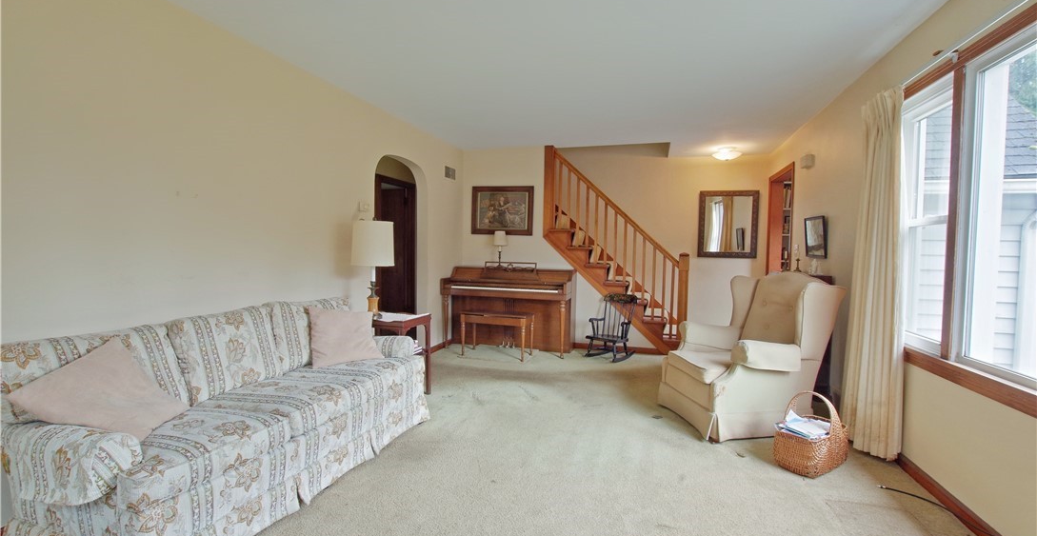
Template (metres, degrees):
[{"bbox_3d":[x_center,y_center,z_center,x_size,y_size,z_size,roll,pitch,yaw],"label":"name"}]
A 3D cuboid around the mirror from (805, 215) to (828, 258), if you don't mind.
[{"bbox_3d":[2.479,-0.252,3.587,0.029,0.335,0.450,-3,1,18],"label":"mirror"}]

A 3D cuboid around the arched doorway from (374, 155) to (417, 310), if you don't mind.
[{"bbox_3d":[-1.199,-0.044,4.275,0.145,2.002,0.899,1,3,18],"label":"arched doorway"}]

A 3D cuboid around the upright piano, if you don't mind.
[{"bbox_3d":[-0.113,0.455,4.982,1.494,0.967,0.571,1,3,18],"label":"upright piano"}]

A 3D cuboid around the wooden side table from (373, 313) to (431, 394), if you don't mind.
[{"bbox_3d":[-1.024,0.687,3.338,0.585,0.629,0.406,1,3,18],"label":"wooden side table"}]

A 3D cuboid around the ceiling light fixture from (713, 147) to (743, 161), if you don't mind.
[{"bbox_3d":[2.471,-1.333,5.093,0.345,0.140,0.345,1,3,18],"label":"ceiling light fixture"}]

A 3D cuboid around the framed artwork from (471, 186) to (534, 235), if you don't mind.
[{"bbox_3d":[-0.195,-0.695,5.264,0.795,0.595,0.030,1,3,18],"label":"framed artwork"}]

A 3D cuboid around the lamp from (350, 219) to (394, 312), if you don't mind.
[{"bbox_3d":[-1.078,-0.004,3.219,0.325,0.742,0.325,1,3,18],"label":"lamp"}]

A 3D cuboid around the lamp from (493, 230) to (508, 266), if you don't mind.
[{"bbox_3d":[-0.212,-0.219,5.095,0.172,0.434,0.172,1,2,0],"label":"lamp"}]

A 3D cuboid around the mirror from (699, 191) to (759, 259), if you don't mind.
[{"bbox_3d":[2.634,-0.545,5.407,0.677,0.839,0.043,1,3,18],"label":"mirror"}]

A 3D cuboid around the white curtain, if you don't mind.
[{"bbox_3d":[2.039,0.037,2.484,0.170,2.050,0.340,1,3,18],"label":"white curtain"}]

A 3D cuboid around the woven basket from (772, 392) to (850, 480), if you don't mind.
[{"bbox_3d":[1.633,0.893,2.416,0.360,0.370,0.240,-1,3,-31],"label":"woven basket"}]

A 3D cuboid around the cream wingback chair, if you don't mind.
[{"bbox_3d":[1.572,0.537,3.010,0.900,1.030,0.720,0,2,-12],"label":"cream wingback chair"}]

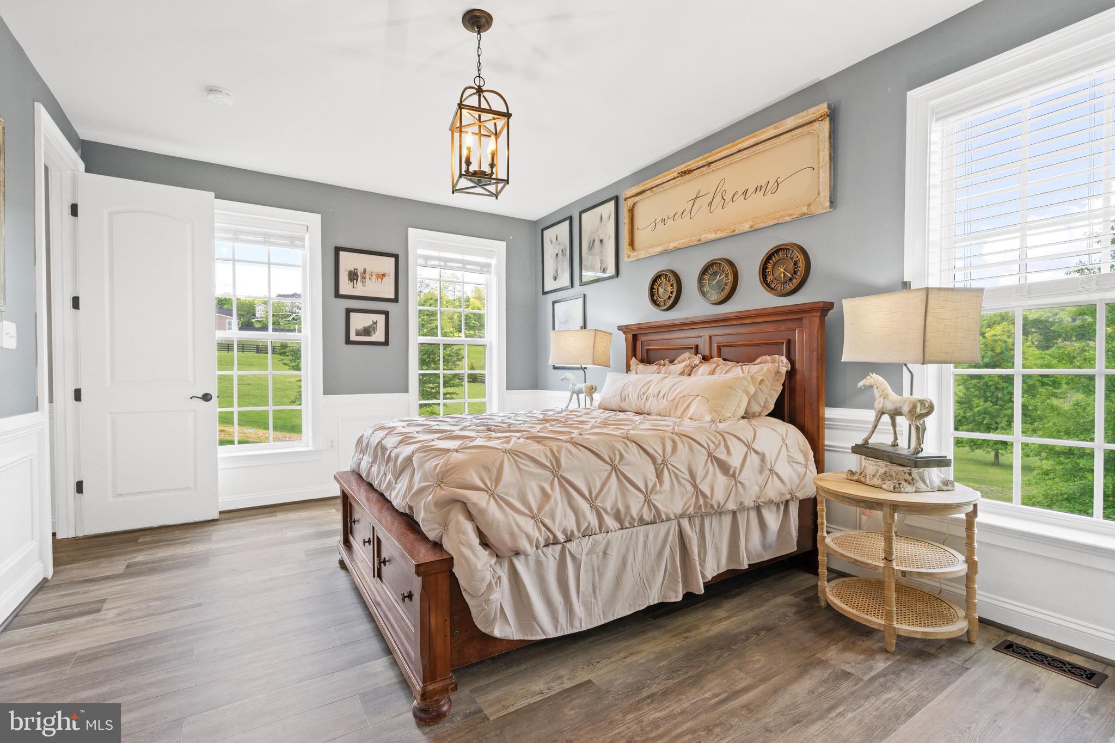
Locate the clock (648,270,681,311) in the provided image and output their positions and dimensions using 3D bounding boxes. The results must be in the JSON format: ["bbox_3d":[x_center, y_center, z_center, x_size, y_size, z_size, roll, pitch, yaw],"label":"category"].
[{"bbox_3d":[0.826,-0.619,3.804,0.055,0.306,0.306,0,1,-33],"label":"clock"}]

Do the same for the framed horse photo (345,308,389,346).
[{"bbox_3d":[-1.723,-0.397,4.502,0.375,0.325,0.025,0,1,-33],"label":"framed horse photo"}]

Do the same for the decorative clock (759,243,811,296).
[{"bbox_3d":[1.349,-0.603,2.949,0.056,0.304,0.304,0,0,-33],"label":"decorative clock"}]

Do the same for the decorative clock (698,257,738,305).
[{"bbox_3d":[1.097,-0.608,3.382,0.055,0.303,0.303,0,1,-33],"label":"decorative clock"}]

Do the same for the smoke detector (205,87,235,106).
[{"bbox_3d":[-1.961,-1.599,2.885,0.142,0.043,0.142,0,0,-33],"label":"smoke detector"}]

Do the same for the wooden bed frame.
[{"bbox_3d":[0.084,0.369,2.788,2.255,1.460,1.700,0,1,-33],"label":"wooden bed frame"}]

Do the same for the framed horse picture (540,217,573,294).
[{"bbox_3d":[-0.001,-1.171,5.111,0.030,0.700,0.555,0,1,-33],"label":"framed horse picture"}]

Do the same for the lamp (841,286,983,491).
[{"bbox_3d":[1.510,0.069,2.148,0.265,0.861,0.430,0,0,-11],"label":"lamp"}]

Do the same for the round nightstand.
[{"bbox_3d":[1.465,0.800,2.172,0.600,0.602,0.600,0,0,0],"label":"round nightstand"}]

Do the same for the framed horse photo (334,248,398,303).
[{"bbox_3d":[-1.711,-0.862,4.474,0.550,0.450,0.028,0,0,-33],"label":"framed horse photo"}]

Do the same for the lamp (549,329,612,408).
[{"bbox_3d":[0.184,0.052,4.243,0.445,0.880,0.275,0,0,36],"label":"lamp"}]

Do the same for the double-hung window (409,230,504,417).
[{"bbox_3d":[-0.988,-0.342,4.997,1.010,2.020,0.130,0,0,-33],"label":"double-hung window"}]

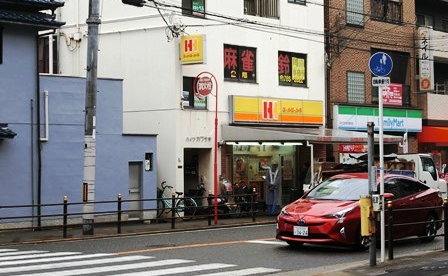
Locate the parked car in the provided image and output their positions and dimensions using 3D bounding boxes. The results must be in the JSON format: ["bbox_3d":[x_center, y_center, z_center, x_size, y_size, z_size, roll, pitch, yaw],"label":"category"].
[{"bbox_3d":[2.758,1.405,22.018,1.760,1.470,4.540,-1,-1,36],"label":"parked car"}]

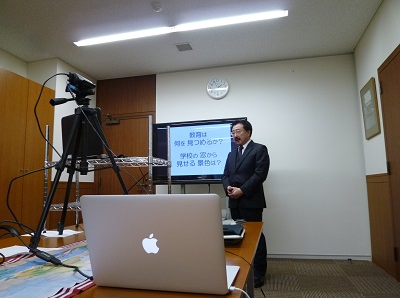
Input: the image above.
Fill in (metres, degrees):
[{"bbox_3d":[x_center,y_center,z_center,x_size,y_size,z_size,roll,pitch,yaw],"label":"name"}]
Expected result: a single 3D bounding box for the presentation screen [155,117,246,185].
[{"bbox_3d":[-0.009,0.046,3.989,1.352,0.874,0.100,-3,-9,13],"label":"presentation screen"}]

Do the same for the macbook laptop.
[{"bbox_3d":[-0.086,0.240,0.800,0.348,0.234,0.306,-3,-9,13],"label":"macbook laptop"}]

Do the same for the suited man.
[{"bbox_3d":[0.472,0.526,3.024,0.480,1.680,0.340,-7,-10,35],"label":"suited man"}]

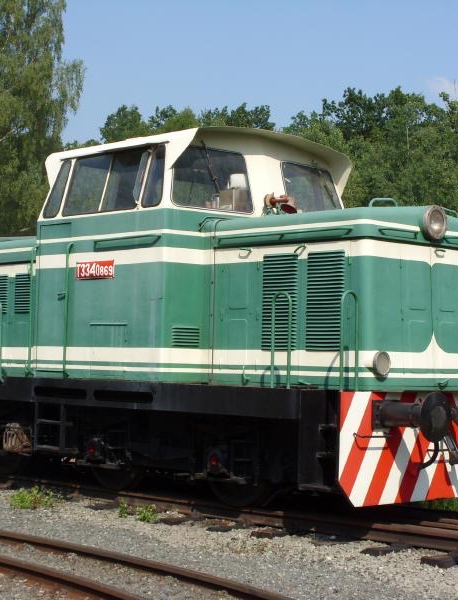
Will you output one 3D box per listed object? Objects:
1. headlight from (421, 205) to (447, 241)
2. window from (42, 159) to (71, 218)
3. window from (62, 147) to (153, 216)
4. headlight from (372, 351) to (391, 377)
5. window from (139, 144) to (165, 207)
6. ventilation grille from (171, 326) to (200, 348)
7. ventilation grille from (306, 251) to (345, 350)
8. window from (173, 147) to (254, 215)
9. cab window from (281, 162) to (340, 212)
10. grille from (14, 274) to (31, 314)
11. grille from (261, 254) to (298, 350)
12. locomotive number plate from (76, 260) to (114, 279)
[{"bbox_3d":[2.062,-0.779,16.187,0.350,0.350,0.130,3,-3,-43],"label":"headlight"},{"bbox_3d":[-1.991,-1.278,18.535,0.050,0.670,0.320,23,-16,-41],"label":"window"},{"bbox_3d":[-1.376,-1.298,17.885,0.050,0.690,1.370,23,-16,-41],"label":"window"},{"bbox_3d":[1.469,0.626,15.371,0.238,0.238,0.110,3,-3,-44],"label":"headlight"},{"bbox_3d":[-0.762,-1.323,17.154,0.050,0.723,0.376,24,-17,-41],"label":"window"},{"bbox_3d":[-0.453,0.401,17.065,0.346,0.213,0.035,2,-2,-35],"label":"ventilation grille"},{"bbox_3d":[0.961,0.012,15.928,0.040,0.985,0.495,3,-3,-43],"label":"ventilation grille"},{"bbox_3d":[-0.197,-1.314,17.393,1.049,0.733,0.050,2,-16,-35],"label":"window"},{"bbox_3d":[0.991,-1.240,18.570,0.050,0.733,1.069,-18,-13,36],"label":"cab window"},{"bbox_3d":[-2.504,-0.074,19.433,0.035,0.480,0.332,5,-4,-43],"label":"grille"},{"bbox_3d":[0.525,0.032,16.392,0.040,0.975,0.500,3,-3,-43],"label":"grille"},{"bbox_3d":[-1.501,-0.336,17.823,0.020,0.195,0.675,3,-3,-43],"label":"locomotive number plate"}]

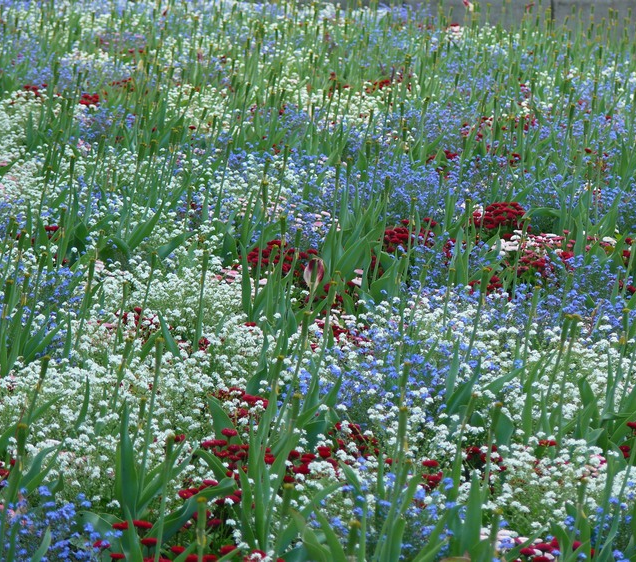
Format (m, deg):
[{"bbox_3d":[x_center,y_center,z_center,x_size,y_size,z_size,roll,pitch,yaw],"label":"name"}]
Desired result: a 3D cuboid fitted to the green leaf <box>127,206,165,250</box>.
[{"bbox_3d":[-0.381,-0.117,10.200,0.032,0.130,0.030,37,6,0],"label":"green leaf"}]

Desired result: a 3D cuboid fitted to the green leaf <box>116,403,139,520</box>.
[{"bbox_3d":[-0.311,0.298,7.500,0.036,0.190,0.032,-4,8,0],"label":"green leaf"}]

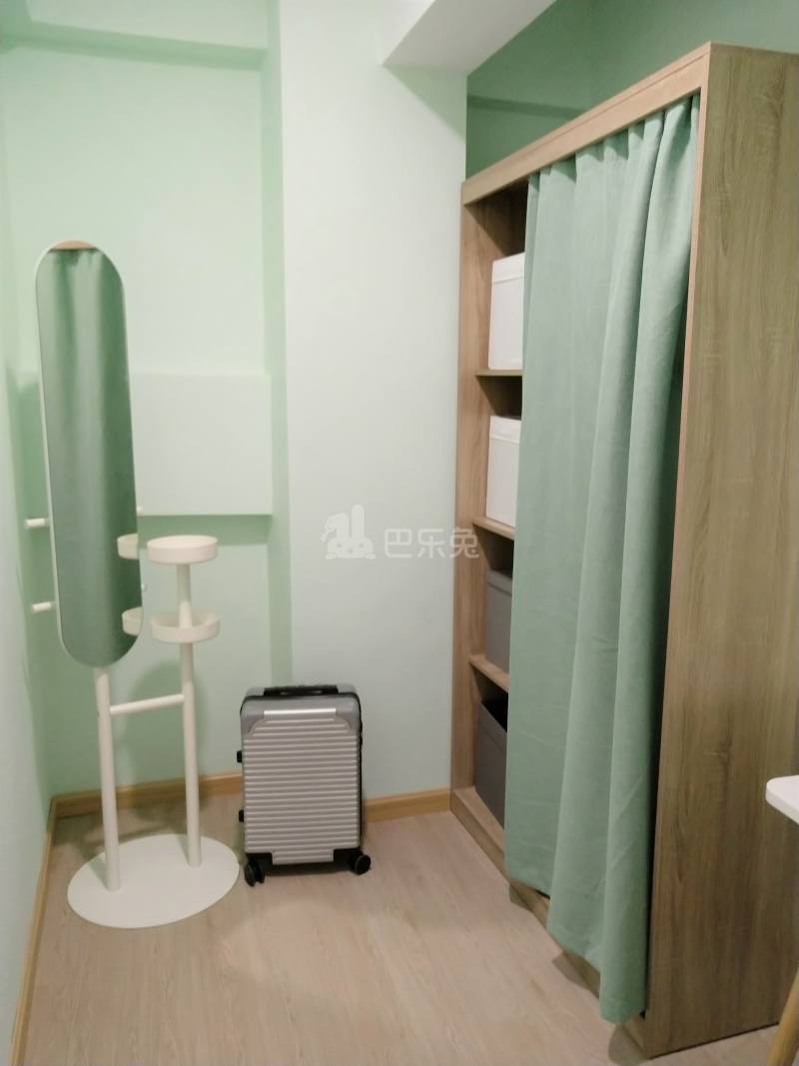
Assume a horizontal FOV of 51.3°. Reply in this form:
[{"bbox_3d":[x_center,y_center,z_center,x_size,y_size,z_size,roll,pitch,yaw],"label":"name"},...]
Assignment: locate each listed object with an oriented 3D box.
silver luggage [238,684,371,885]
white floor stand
[{"bbox_3d":[-0.293,0.728,2.478,0.350,0.540,0.220,-1,9,-10],"label":"silver luggage"},{"bbox_3d":[-0.708,0.523,2.358,0.480,0.975,0.480,-5,11,-33],"label":"white floor stand"}]

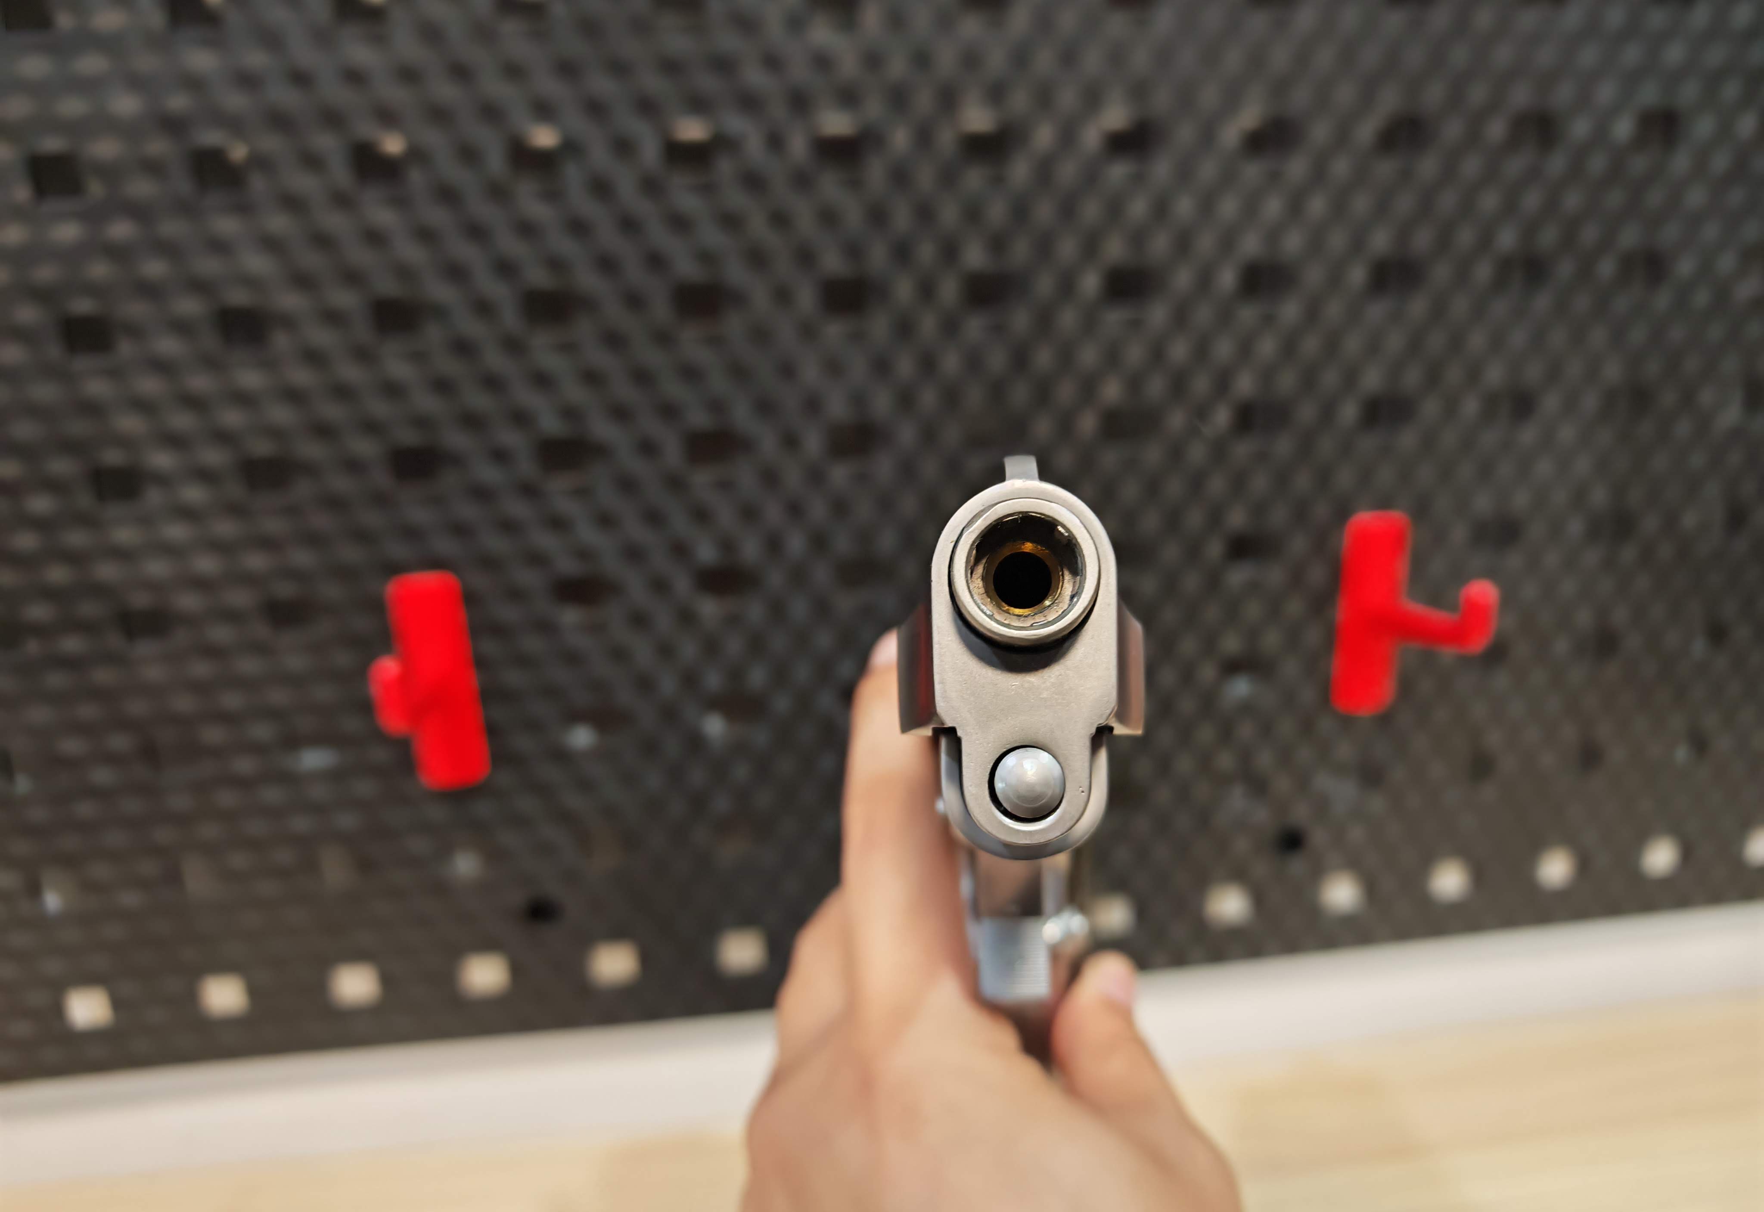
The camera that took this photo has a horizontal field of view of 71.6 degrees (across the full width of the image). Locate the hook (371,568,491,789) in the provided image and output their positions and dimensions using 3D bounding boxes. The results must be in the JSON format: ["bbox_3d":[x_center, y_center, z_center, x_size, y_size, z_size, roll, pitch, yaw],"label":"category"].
[{"bbox_3d":[-0.116,0.027,0.308,0.019,0.061,0.056,-4,16,-6],"label":"hook"}]

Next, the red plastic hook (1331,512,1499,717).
[{"bbox_3d":[0.145,0.010,0.336,0.019,0.061,0.056,-4,16,-6],"label":"red plastic hook"}]

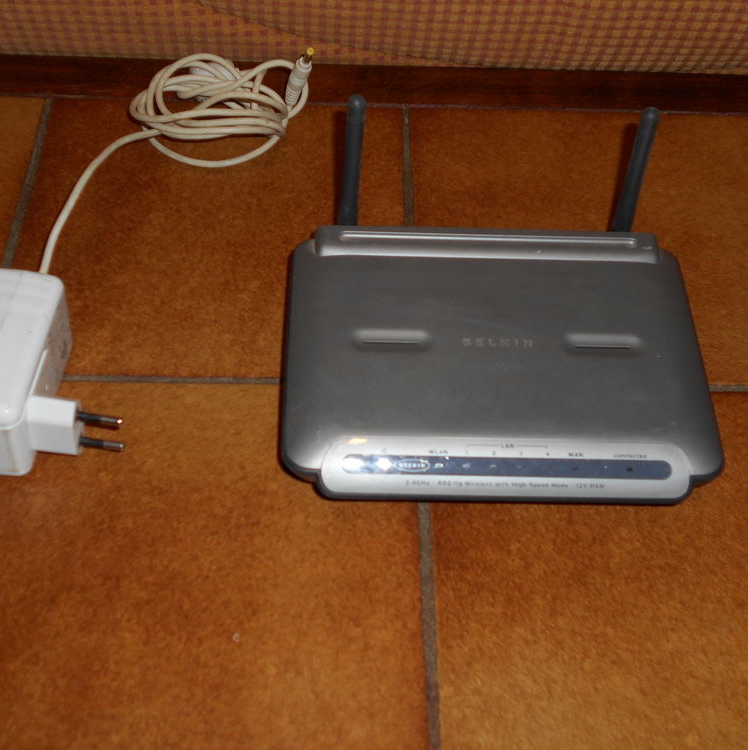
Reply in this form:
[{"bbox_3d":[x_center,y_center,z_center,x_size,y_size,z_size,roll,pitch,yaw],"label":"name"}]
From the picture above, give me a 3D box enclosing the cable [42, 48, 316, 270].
[{"bbox_3d":[-0.095,-0.104,0.579,0.123,0.046,0.161,1,52,-2],"label":"cable"}]

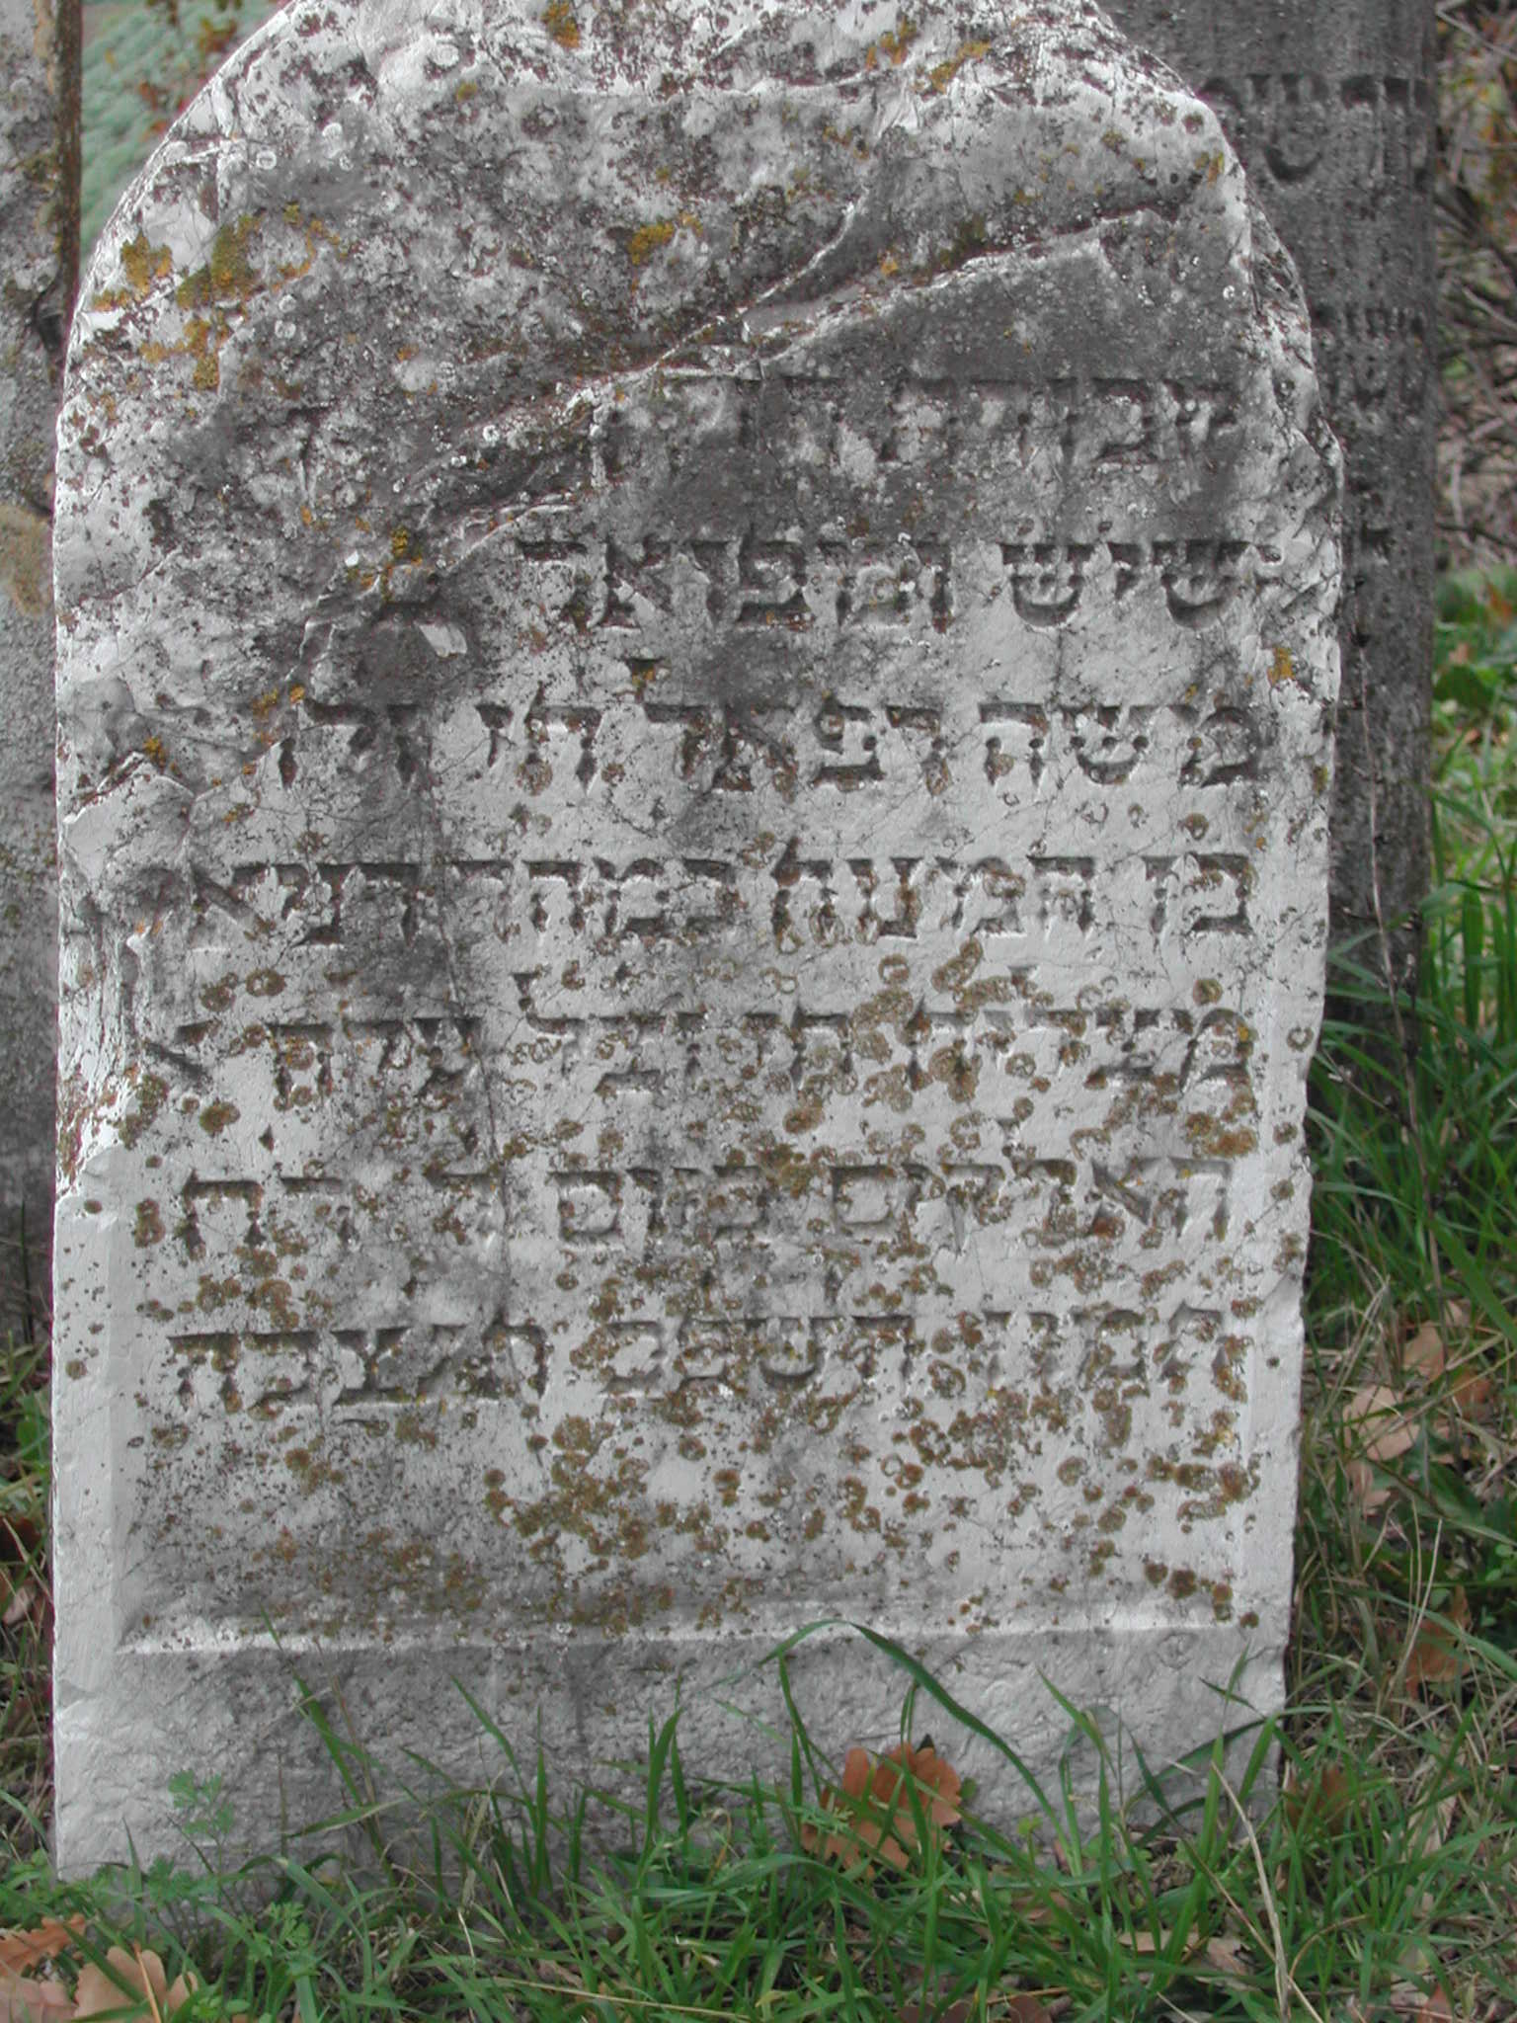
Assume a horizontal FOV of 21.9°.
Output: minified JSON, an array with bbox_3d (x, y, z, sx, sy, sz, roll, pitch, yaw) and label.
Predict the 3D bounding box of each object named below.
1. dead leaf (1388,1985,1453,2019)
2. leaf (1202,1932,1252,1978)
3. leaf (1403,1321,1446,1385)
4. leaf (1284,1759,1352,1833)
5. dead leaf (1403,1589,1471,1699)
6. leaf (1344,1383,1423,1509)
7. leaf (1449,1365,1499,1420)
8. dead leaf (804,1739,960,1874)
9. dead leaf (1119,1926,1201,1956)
[{"bbox_3d":[0.319,0.477,1.886,0.030,0.008,0.025,0,11,0],"label":"dead leaf"},{"bbox_3d":[0.230,0.463,1.920,0.024,0.011,0.030,0,11,0],"label":"leaf"},{"bbox_3d":[0.428,0.219,2.517,0.027,0.034,0.025,0,11,0],"label":"leaf"},{"bbox_3d":[0.291,0.408,2.040,0.036,0.028,0.030,0,11,0],"label":"leaf"},{"bbox_3d":[0.377,0.351,2.175,0.036,0.050,0.040,0,11,0],"label":"dead leaf"},{"bbox_3d":[0.380,0.265,2.379,0.045,0.064,0.055,0,11,0],"label":"leaf"},{"bbox_3d":[0.450,0.240,2.466,0.030,0.029,0.028,0,11,0],"label":"leaf"},{"bbox_3d":[0.062,0.400,1.970,0.079,0.052,0.050,0,11,0],"label":"dead leaf"},{"bbox_3d":[0.197,0.459,1.933,0.039,0.008,0.030,0,11,0],"label":"dead leaf"}]

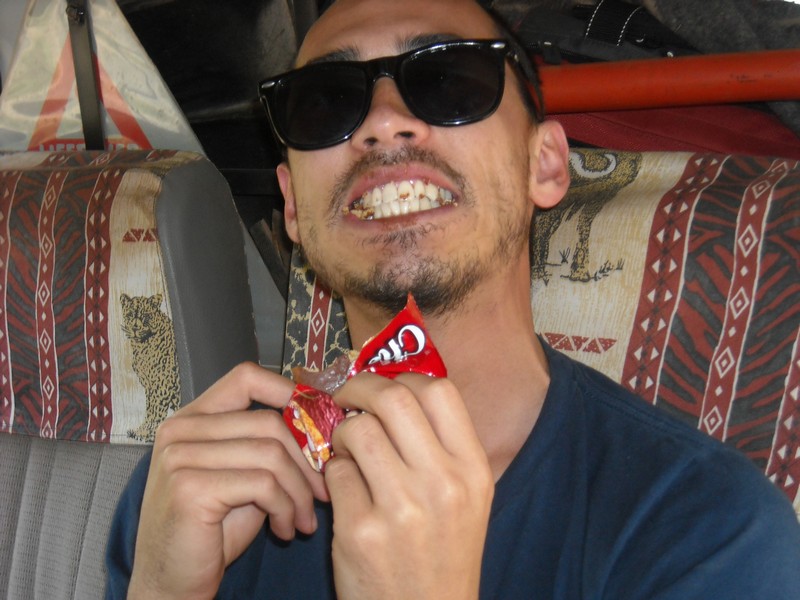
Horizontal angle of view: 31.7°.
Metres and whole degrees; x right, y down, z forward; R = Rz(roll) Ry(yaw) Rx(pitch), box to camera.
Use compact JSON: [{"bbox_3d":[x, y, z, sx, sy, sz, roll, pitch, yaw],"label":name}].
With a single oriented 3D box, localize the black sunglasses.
[{"bbox_3d":[0.005,-0.089,0.846,0.150,0.052,0.147,-8,-18,9],"label":"black sunglasses"}]

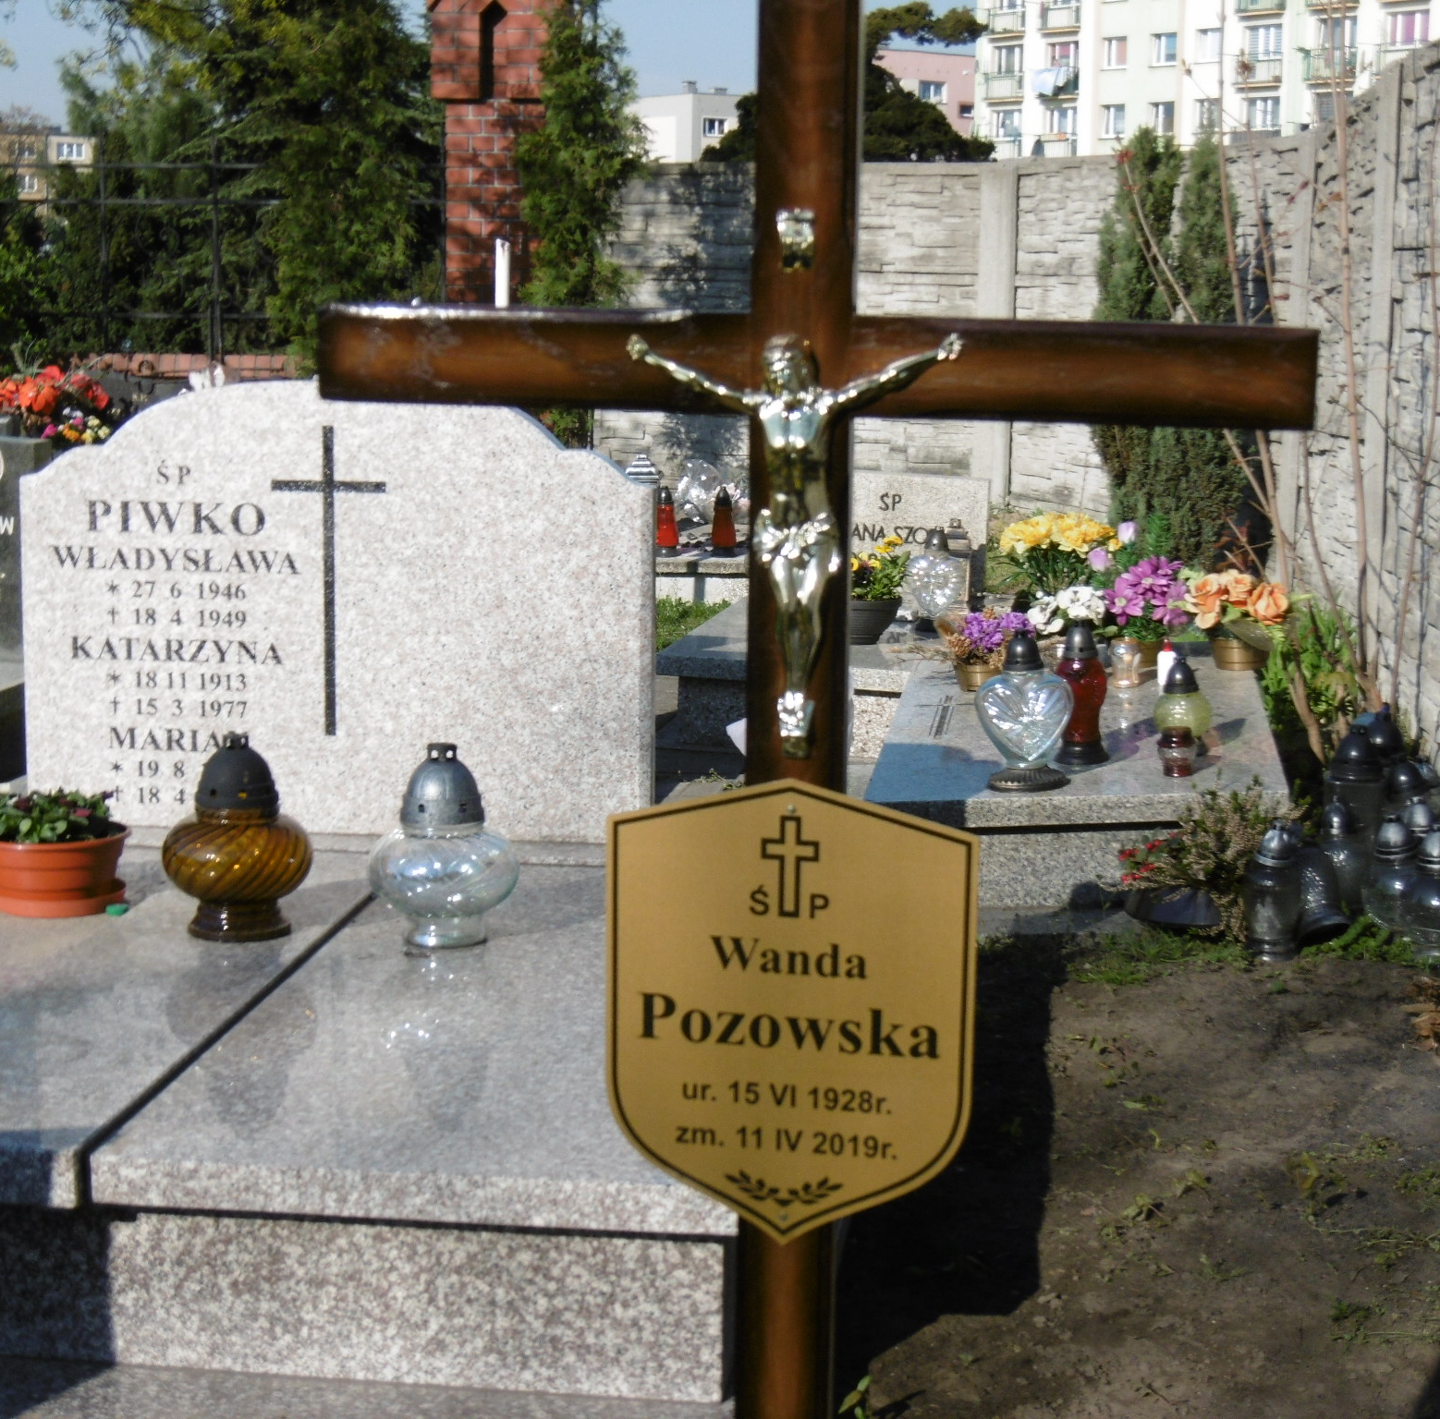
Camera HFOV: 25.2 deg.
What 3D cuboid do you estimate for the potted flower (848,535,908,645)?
[{"bbox_3d":[0.322,-0.290,7.850,0.260,0.250,0.250,1,8,0],"label":"potted flower"}]

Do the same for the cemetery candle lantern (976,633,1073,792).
[{"bbox_3d":[0.597,0.000,6.324,0.188,0.301,0.154,1,8,7],"label":"cemetery candle lantern"}]

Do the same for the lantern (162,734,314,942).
[{"bbox_3d":[-0.649,0.167,4.339,0.206,0.275,0.206,2,8,10],"label":"lantern"}]

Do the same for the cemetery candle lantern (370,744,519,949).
[{"bbox_3d":[-0.317,0.154,3.724,0.172,0.227,0.172,0,8,-5],"label":"cemetery candle lantern"}]

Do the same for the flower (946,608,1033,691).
[{"bbox_3d":[0.567,-0.129,6.780,0.180,0.165,0.170,1,8,0],"label":"flower"}]

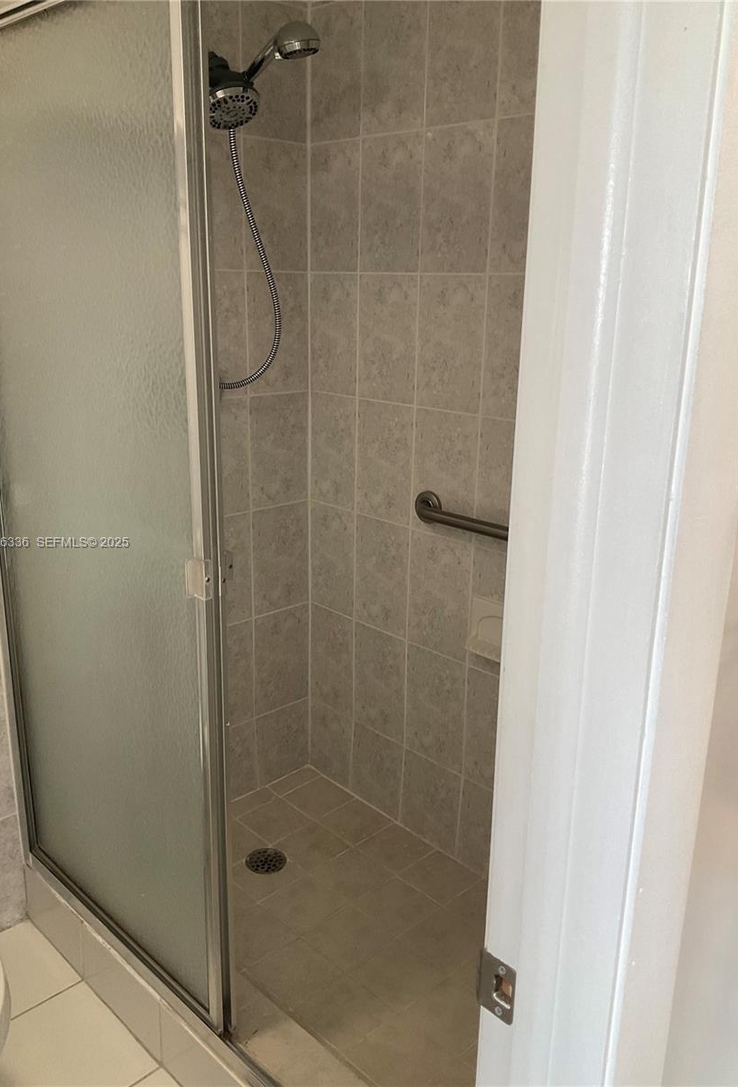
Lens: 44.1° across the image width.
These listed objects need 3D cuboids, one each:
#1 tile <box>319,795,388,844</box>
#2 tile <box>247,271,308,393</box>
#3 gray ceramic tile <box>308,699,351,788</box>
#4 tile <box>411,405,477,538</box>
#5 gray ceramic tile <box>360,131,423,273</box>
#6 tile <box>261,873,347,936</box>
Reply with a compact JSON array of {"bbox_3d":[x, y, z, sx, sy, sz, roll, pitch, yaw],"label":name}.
[{"bbox_3d":[-0.037,0.777,2.528,0.153,0.009,0.154,-16,24,-41],"label":"tile"},{"bbox_3d":[-0.238,-0.551,2.387,0.200,0.307,0.010,-14,22,-42],"label":"tile"},{"bbox_3d":[-0.111,0.588,2.680,0.010,0.221,0.186,-14,23,-42],"label":"gray ceramic tile"},{"bbox_3d":[0.184,-0.165,2.196,0.010,0.307,0.203,-14,22,-42],"label":"tile"},{"bbox_3d":[0.052,-0.786,2.115,0.010,0.300,0.200,-14,23,-41],"label":"gray ceramic tile"},{"bbox_3d":[-0.159,0.868,2.177,0.154,0.010,0.154,-14,23,-41],"label":"tile"}]

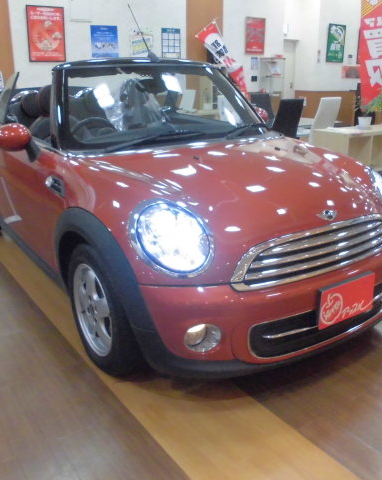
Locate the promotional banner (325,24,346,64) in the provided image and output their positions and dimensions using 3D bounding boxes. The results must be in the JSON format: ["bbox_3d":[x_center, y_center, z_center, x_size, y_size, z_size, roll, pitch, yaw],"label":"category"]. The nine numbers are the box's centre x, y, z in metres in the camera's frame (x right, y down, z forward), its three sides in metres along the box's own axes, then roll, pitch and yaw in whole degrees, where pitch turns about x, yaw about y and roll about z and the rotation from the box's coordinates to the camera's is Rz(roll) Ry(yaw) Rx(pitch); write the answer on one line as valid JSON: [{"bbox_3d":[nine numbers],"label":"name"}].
[{"bbox_3d":[3.490,-4.697,11.489,0.610,0.850,0.030,-13,23,-32],"label":"promotional banner"}]

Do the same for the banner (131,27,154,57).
[{"bbox_3d":[-0.882,-3.623,8.954,0.460,0.600,0.020,-13,23,-32],"label":"banner"}]

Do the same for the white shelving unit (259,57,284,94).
[{"bbox_3d":[1.757,-3.122,10.520,0.430,1.620,0.380,-13,23,-33],"label":"white shelving unit"}]

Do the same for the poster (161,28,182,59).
[{"bbox_3d":[-0.367,-3.764,9.282,0.420,0.580,0.020,-13,23,-32],"label":"poster"}]

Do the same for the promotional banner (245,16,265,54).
[{"bbox_3d":[1.351,-4.310,10.101,0.540,0.735,0.030,-13,23,-33],"label":"promotional banner"}]

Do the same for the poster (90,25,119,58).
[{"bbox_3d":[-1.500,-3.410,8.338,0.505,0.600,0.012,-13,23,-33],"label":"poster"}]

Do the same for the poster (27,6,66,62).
[{"bbox_3d":[-2.325,-3.330,7.750,0.605,0.840,0.030,-13,23,-33],"label":"poster"}]

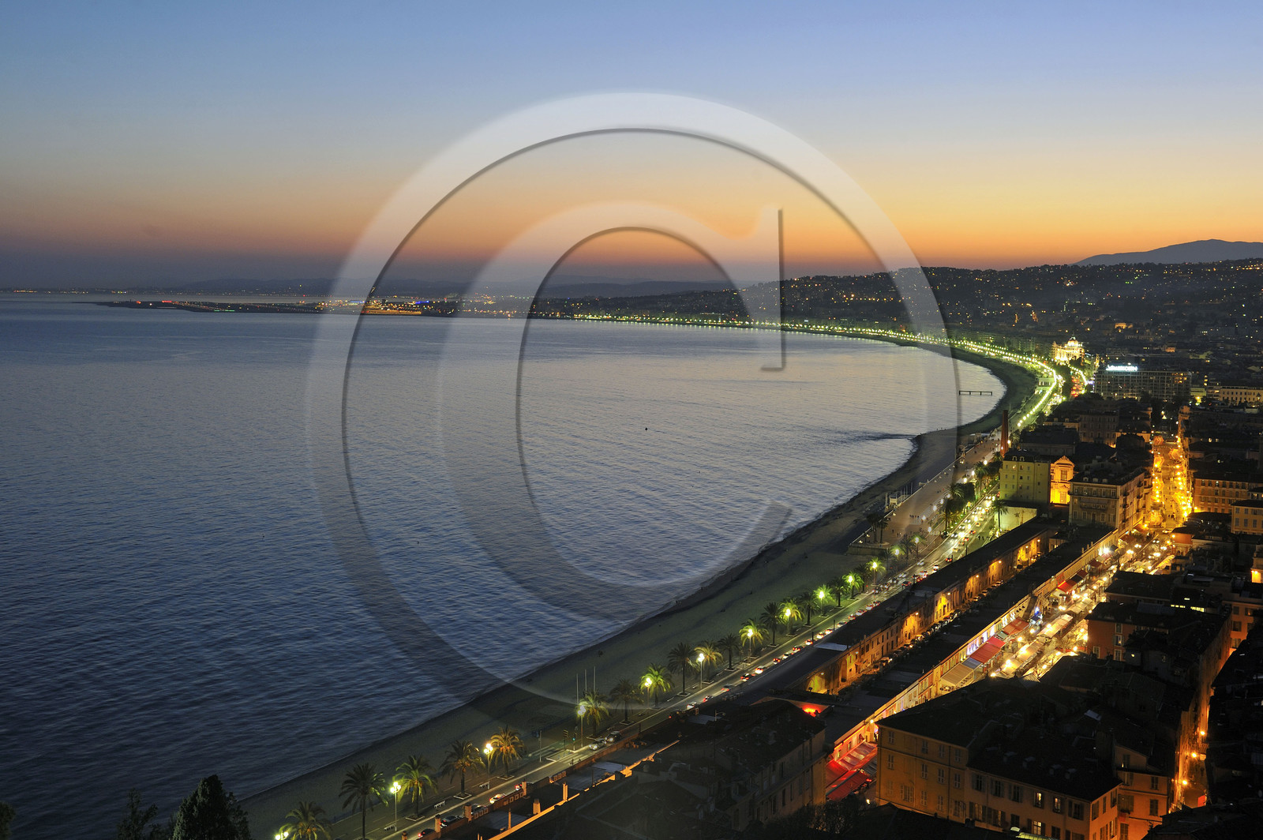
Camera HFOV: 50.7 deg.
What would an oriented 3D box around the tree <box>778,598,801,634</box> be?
[{"bbox_3d":[39.680,48.830,329.180,6.000,8.850,6.000,1,6,7],"label":"tree"}]

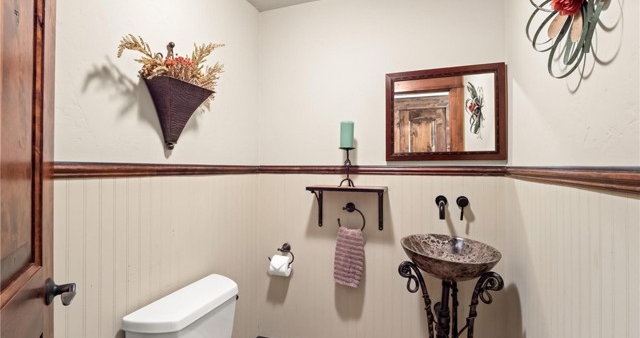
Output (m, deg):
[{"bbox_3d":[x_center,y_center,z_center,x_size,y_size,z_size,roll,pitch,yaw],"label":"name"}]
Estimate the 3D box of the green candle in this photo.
[{"bbox_3d":[0.163,-0.202,1.750,0.079,0.152,0.079,0,0,19],"label":"green candle"}]

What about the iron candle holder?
[{"bbox_3d":[0.163,-0.007,1.750,0.100,0.235,0.100,0,0,19],"label":"iron candle holder"}]

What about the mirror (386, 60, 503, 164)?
[{"bbox_3d":[0.681,-0.297,1.639,0.608,0.505,0.030,0,0,19],"label":"mirror"}]

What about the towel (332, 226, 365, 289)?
[{"bbox_3d":[0.172,0.527,1.765,0.188,0.355,0.060,0,0,19],"label":"towel"}]

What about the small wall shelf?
[{"bbox_3d":[0.160,0.241,1.745,0.450,0.262,0.165,0,0,19],"label":"small wall shelf"}]

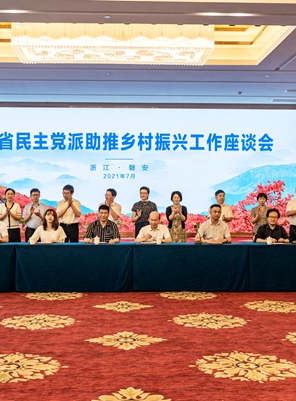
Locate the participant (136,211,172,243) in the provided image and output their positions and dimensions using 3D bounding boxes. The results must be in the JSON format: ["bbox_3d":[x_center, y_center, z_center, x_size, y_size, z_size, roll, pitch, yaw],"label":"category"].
[{"bbox_3d":[0.092,0.812,9.200,0.620,1.256,0.780,0,0,0],"label":"participant"}]

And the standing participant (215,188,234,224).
[{"bbox_3d":[1.354,0.625,10.142,0.460,1.646,0.400,0,-1,-10],"label":"standing participant"}]

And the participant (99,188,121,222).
[{"bbox_3d":[-0.691,0.615,10.143,0.430,1.666,0.420,0,-1,14],"label":"participant"}]

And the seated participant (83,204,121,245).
[{"bbox_3d":[-0.754,0.768,9.224,0.600,1.394,0.780,0,0,-2],"label":"seated participant"}]

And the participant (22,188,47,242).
[{"bbox_3d":[-2.088,0.613,10.143,0.460,1.670,0.420,0,-1,-5],"label":"participant"}]

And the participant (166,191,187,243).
[{"bbox_3d":[0.534,0.638,10.142,0.420,1.620,0.400,0,-1,2],"label":"participant"}]

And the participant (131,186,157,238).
[{"bbox_3d":[-0.074,0.597,10.150,0.480,1.698,0.360,0,0,-3],"label":"participant"}]

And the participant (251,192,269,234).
[{"bbox_3d":[2.120,0.665,10.324,0.480,1.618,0.380,0,0,6],"label":"participant"}]

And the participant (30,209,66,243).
[{"bbox_3d":[-1.670,0.803,9.192,0.600,1.321,0.780,0,0,-2],"label":"participant"}]

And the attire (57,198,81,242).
[{"bbox_3d":[-1.453,0.704,10.100,0.460,1.474,0.340,0,0,18],"label":"attire"}]

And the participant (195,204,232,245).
[{"bbox_3d":[1.088,0.766,9.288,0.600,1.403,0.780,0,0,-2],"label":"participant"}]

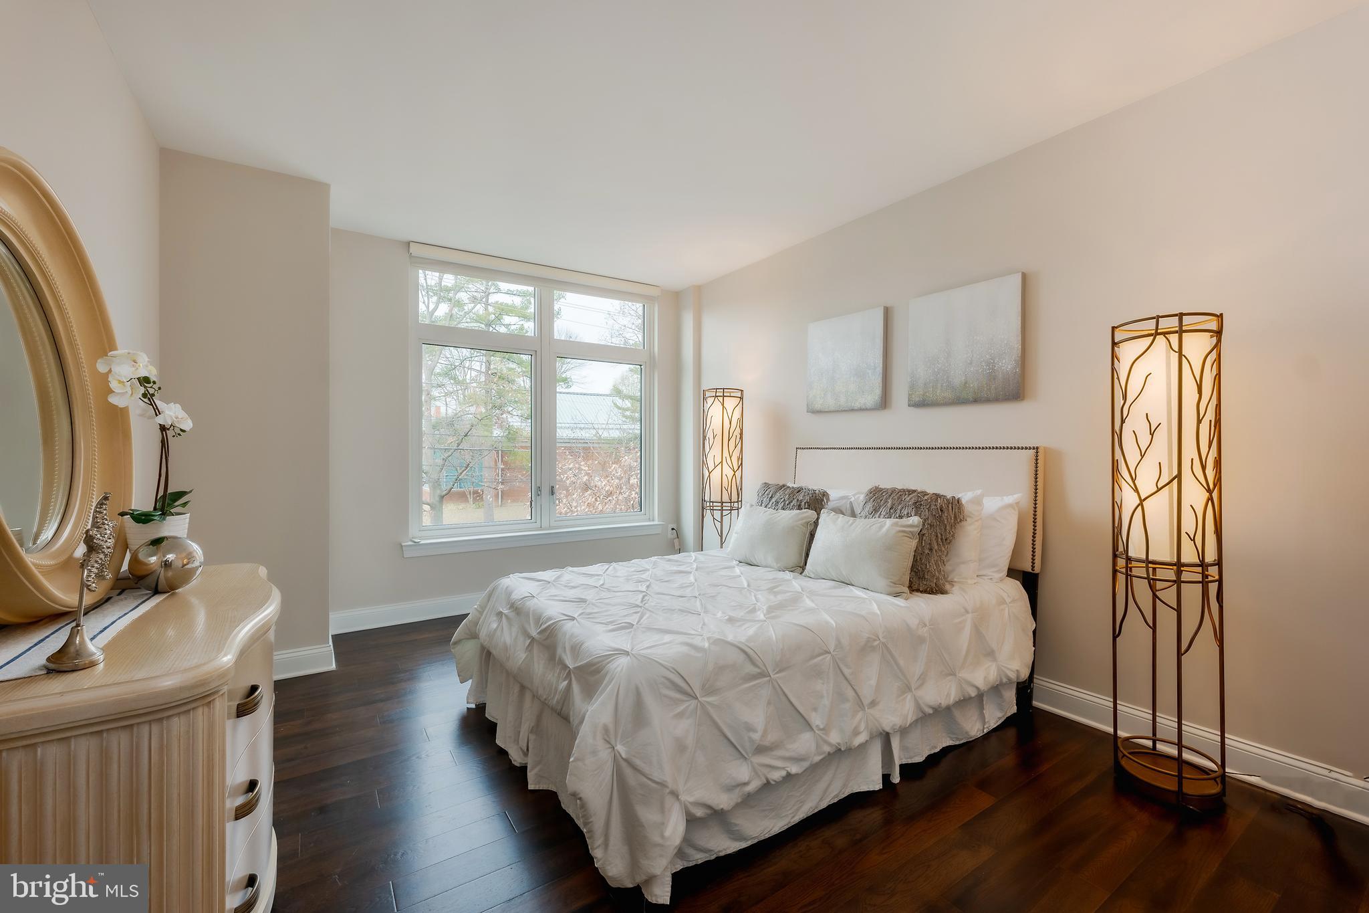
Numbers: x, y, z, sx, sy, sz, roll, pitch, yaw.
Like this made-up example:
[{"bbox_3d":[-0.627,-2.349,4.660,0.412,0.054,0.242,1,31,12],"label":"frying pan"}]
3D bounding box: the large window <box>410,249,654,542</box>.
[{"bbox_3d":[-1.131,-0.391,4.381,2.080,2.200,0.130,0,0,-33],"label":"large window"}]

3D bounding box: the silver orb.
[{"bbox_3d":[-1.575,0.326,1.620,0.172,0.172,0.172,0,0,-35],"label":"silver orb"}]

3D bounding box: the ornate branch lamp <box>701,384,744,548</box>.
[{"bbox_3d":[0.299,0.336,4.142,0.300,1.750,0.300,0,0,0],"label":"ornate branch lamp"}]

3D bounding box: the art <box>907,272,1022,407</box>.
[{"bbox_3d":[1.490,-0.590,2.854,0.040,0.630,0.610,0,0,-35],"label":"art"}]

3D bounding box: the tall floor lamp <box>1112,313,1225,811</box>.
[{"bbox_3d":[1.817,0.351,1.993,0.305,1.750,0.305,0,0,-35],"label":"tall floor lamp"}]

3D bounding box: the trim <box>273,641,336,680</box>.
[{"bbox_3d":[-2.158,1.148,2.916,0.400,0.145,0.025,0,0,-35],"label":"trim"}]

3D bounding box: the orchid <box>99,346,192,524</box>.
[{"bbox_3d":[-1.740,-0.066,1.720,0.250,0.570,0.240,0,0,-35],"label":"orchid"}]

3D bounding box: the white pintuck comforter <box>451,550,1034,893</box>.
[{"bbox_3d":[0.236,0.872,2.564,2.100,0.570,1.660,0,0,-35],"label":"white pintuck comforter"}]

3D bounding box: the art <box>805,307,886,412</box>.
[{"bbox_3d":[1.048,-0.609,3.485,0.040,0.630,0.610,0,0,-35],"label":"art"}]

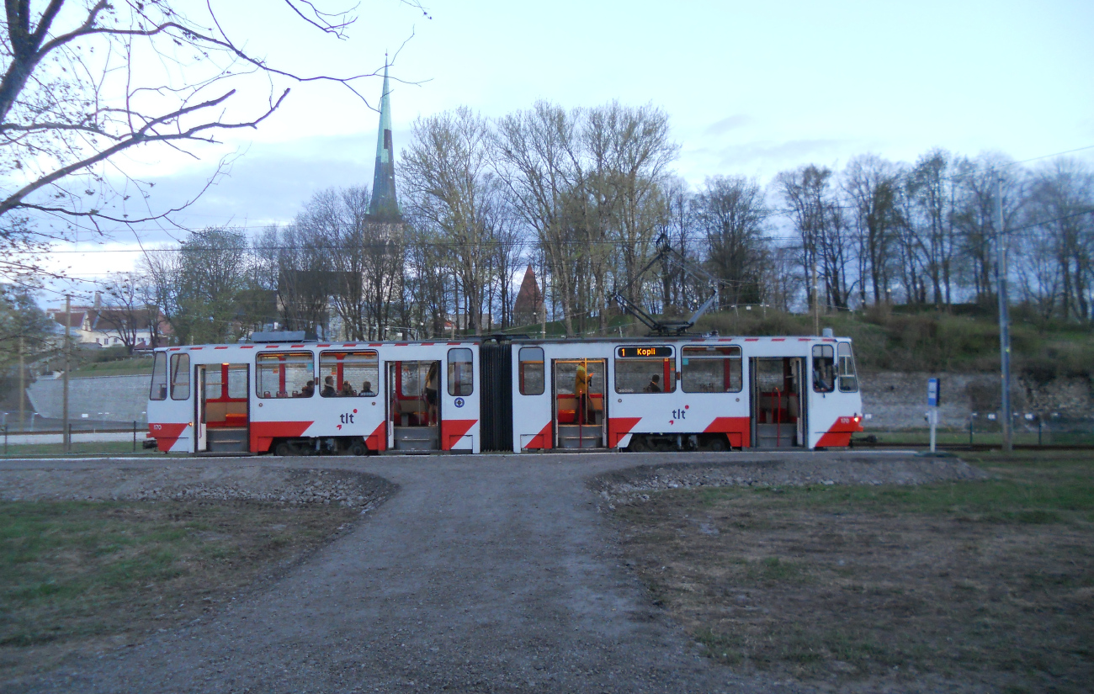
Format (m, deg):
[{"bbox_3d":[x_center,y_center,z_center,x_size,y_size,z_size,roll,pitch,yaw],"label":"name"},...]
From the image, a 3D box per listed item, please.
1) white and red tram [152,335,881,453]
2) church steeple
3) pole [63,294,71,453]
[{"bbox_3d":[-1.200,1.310,21.850,18.100,3.150,2.200,-1,-3,3],"label":"white and red tram"},{"bbox_3d":[-58.963,-76.231,310.664,11.300,60.589,11.300,0,-3,-11],"label":"church steeple"},{"bbox_3d":[-17.802,0.949,31.643,0.180,5.870,0.180,1,-3,-29],"label":"pole"}]

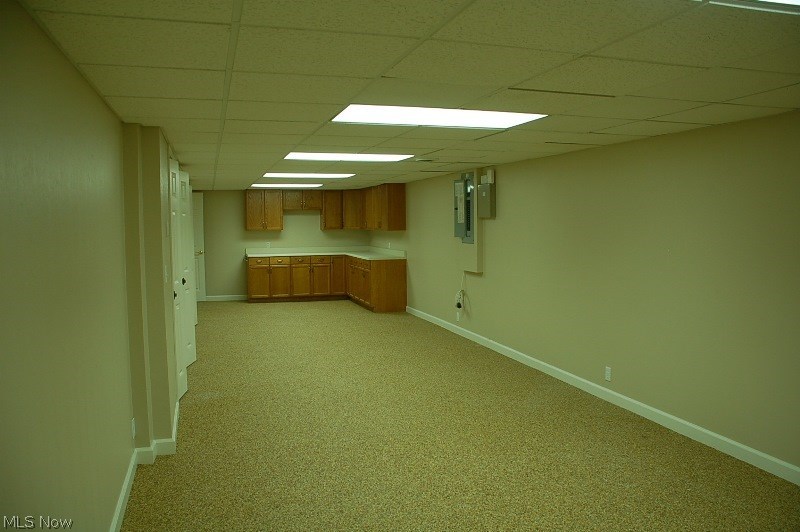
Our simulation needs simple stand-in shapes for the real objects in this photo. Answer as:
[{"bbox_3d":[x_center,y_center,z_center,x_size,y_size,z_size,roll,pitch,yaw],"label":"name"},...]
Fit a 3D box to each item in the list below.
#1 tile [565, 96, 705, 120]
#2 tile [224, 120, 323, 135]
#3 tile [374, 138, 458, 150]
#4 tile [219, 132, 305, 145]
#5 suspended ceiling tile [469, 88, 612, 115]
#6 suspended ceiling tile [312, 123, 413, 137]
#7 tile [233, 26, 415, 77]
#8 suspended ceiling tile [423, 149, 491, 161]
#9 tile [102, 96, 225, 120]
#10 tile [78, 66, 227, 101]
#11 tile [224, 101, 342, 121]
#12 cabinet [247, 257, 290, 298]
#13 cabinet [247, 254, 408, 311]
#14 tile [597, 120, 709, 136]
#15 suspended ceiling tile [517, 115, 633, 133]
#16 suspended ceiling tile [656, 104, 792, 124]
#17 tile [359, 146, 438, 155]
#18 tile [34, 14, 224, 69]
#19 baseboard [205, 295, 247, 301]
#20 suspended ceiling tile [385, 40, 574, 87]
[{"bbox_3d":[1.312,-0.887,3.358,0.605,0.020,0.600,-2,4,-18],"label":"tile"},{"bbox_3d":[-0.851,-0.918,3.938,0.607,0.020,0.600,-2,4,-18],"label":"tile"},{"bbox_3d":[0.197,-0.998,4.861,0.605,0.020,0.600,-2,4,-18],"label":"tile"},{"bbox_3d":[-1.018,-0.955,4.485,0.605,0.020,0.600,-2,4,-18],"label":"tile"},{"bbox_3d":[0.716,-0.876,3.194,0.607,0.020,0.600,-2,4,-18],"label":"suspended ceiling tile"},{"bbox_3d":[-0.249,-0.933,4.109,0.615,0.020,0.600,-2,5,-18],"label":"suspended ceiling tile"},{"bbox_3d":[-0.303,-0.797,2.249,0.607,0.020,0.600,-2,4,-18],"label":"tile"},{"bbox_3d":[0.578,-1.062,5.619,0.615,0.020,0.600,-2,5,-18],"label":"suspended ceiling tile"},{"bbox_3d":[-1.245,-0.862,3.230,0.555,0.020,0.600,-2,4,-18],"label":"tile"},{"bbox_3d":[-1.037,-0.802,2.618,0.600,0.020,0.600,-2,4,-18],"label":"tile"},{"bbox_3d":[-0.662,-0.869,3.354,0.615,0.020,0.600,-2,5,-18],"label":"tile"},{"bbox_3d":[-2.638,0.234,11.985,0.860,0.860,0.610,-2,5,-18],"label":"cabinet"},{"bbox_3d":[-1.494,0.293,11.151,2.455,0.874,2.573,-2,4,-18],"label":"cabinet"},{"bbox_3d":[1.719,-0.955,4.139,0.548,0.020,0.600,-2,4,-18],"label":"tile"},{"bbox_3d":[1.119,-0.932,3.915,0.615,0.020,0.600,-2,5,-18],"label":"suspended ceiling tile"},{"bbox_3d":[1.854,-0.897,3.535,0.538,0.020,0.600,-2,4,-18],"label":"suspended ceiling tile"},{"bbox_3d":[-0.016,-1.041,5.432,0.615,0.020,0.600,-2,5,-18],"label":"tile"},{"bbox_3d":[-0.880,-0.780,2.086,0.560,0.020,0.600,-2,4,-18],"label":"tile"},{"bbox_3d":[-3.308,0.614,11.477,0.754,0.110,0.018,-2,4,-18],"label":"baseboard"},{"bbox_3d":[0.292,-0.803,2.405,0.615,0.020,0.600,-2,5,-18],"label":"suspended ceiling tile"}]

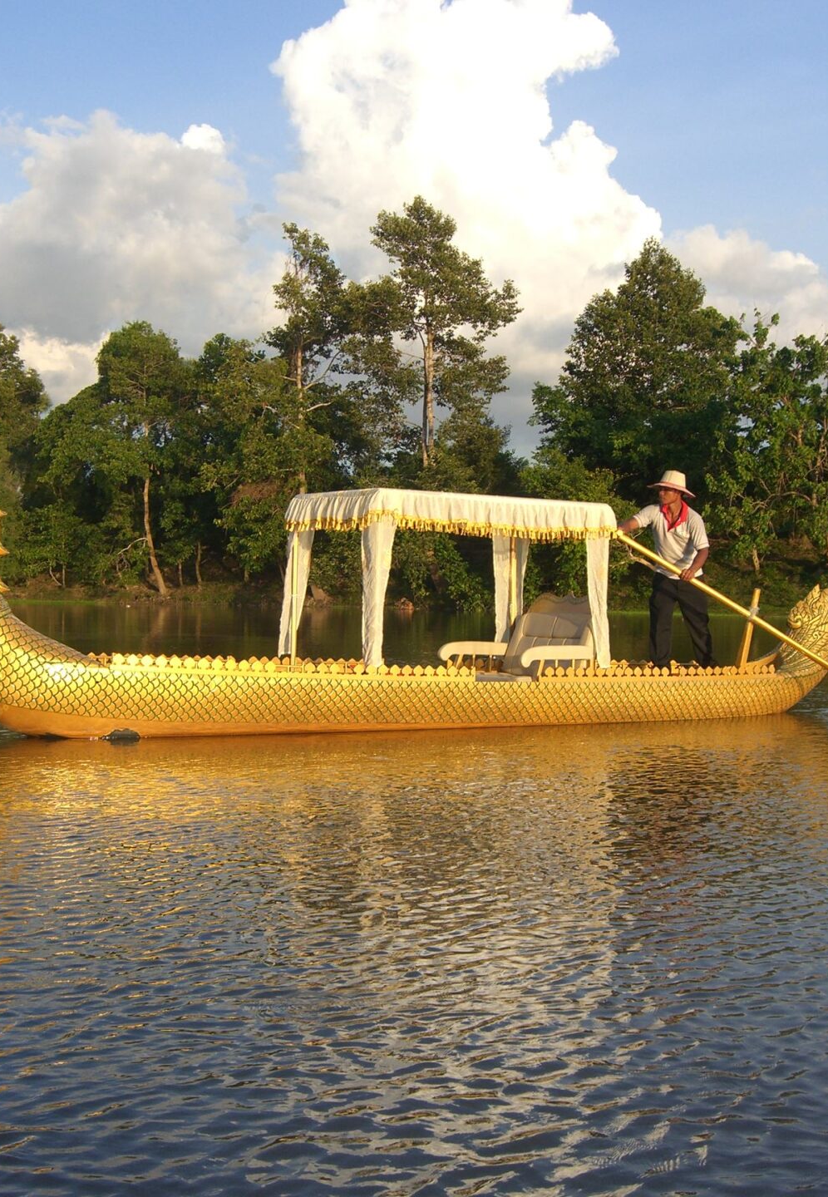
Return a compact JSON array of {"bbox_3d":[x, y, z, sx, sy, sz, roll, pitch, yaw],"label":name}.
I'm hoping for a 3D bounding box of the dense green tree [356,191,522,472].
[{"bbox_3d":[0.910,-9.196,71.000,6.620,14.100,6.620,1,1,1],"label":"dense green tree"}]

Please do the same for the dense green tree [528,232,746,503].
[{"bbox_3d":[8.967,-7.921,70.000,8.170,12.900,8.170,1,1,7],"label":"dense green tree"}]

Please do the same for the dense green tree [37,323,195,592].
[{"bbox_3d":[-11.373,-5.388,67.000,5.830,10.250,5.830,1,1,-10],"label":"dense green tree"}]

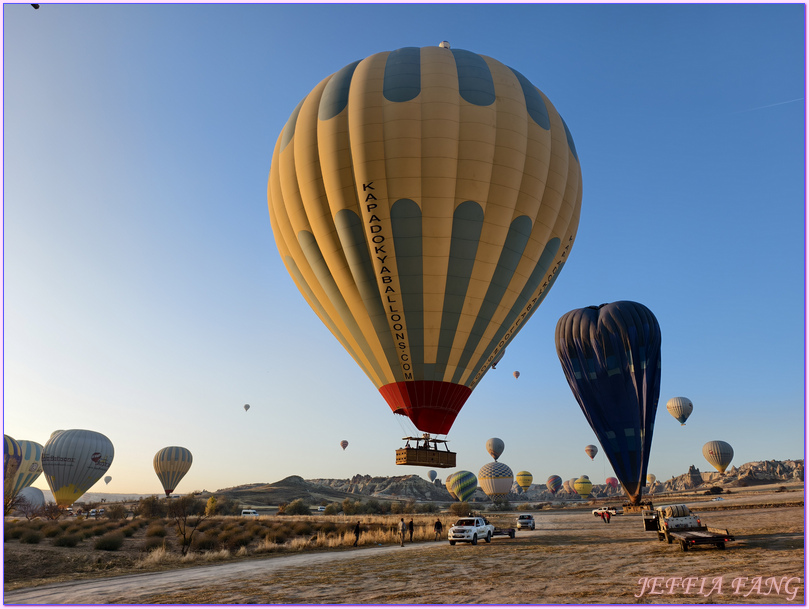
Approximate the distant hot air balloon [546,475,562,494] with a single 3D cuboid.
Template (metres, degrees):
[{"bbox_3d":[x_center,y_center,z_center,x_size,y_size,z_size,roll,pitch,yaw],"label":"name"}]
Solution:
[{"bbox_3d":[251.520,301.760,900.080,25.000,30.100,25.000,-5,-21,14],"label":"distant hot air balloon"}]

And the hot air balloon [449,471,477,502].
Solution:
[{"bbox_3d":[53.840,164.980,487.590,25.000,27.020,25.000,-2,-20,6],"label":"hot air balloon"}]

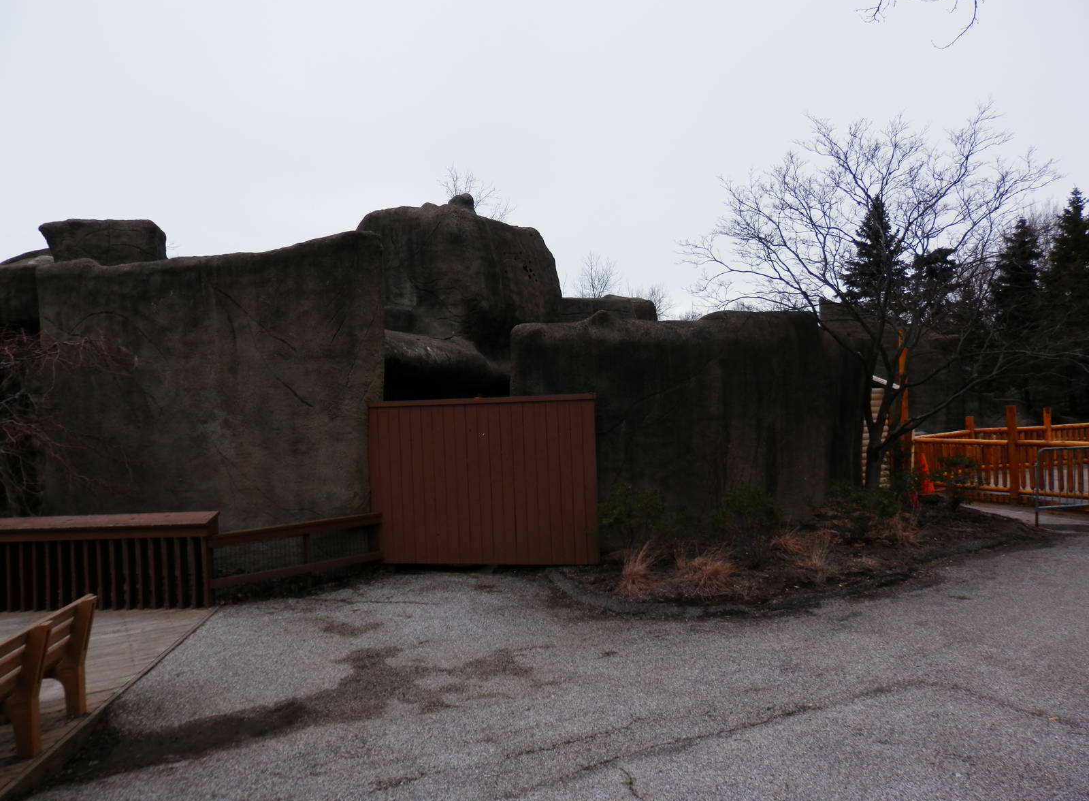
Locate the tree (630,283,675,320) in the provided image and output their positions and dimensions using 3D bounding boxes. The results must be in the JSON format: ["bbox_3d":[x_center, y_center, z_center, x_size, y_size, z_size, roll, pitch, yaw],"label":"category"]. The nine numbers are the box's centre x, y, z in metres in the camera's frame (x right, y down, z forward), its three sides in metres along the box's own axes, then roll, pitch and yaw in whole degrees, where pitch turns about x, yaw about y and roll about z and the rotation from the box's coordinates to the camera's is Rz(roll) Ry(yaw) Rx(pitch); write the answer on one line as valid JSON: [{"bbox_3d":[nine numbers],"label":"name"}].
[{"bbox_3d":[6.200,-2.500,45.000,3.600,8.000,3.600,-2,0,0],"label":"tree"}]

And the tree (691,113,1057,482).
[{"bbox_3d":[4.870,-1.450,11.700,5.600,5.800,5.000,-2,0,0],"label":"tree"}]

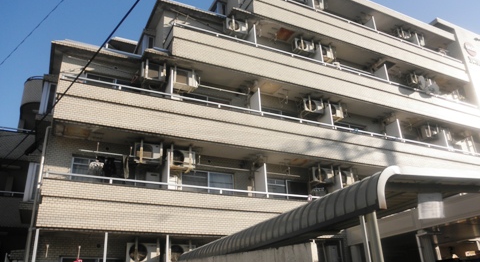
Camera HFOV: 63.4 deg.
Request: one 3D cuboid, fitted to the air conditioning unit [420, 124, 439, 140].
[{"bbox_3d":[8.208,0.160,16.740,0.800,0.510,0.270,9,-27,-26],"label":"air conditioning unit"}]

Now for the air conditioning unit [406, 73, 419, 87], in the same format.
[{"bbox_3d":[8.164,-2.275,18.058,0.782,0.497,0.290,9,-27,-26],"label":"air conditioning unit"}]

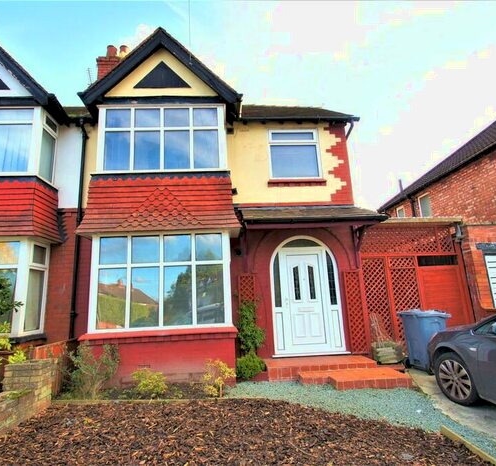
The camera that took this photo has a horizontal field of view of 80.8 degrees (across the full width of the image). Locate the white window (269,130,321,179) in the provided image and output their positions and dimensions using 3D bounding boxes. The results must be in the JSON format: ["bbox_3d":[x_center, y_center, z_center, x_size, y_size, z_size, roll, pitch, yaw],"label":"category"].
[{"bbox_3d":[1.042,-1.722,6.340,1.108,1.153,0.102,-2,-12,-4],"label":"white window"}]

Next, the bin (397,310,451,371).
[{"bbox_3d":[3.215,1.914,5.244,0.630,1.010,0.550,1,-12,-16],"label":"bin"}]

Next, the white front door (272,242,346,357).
[{"bbox_3d":[1.152,1.191,5.742,1.392,2.300,0.122,-2,-12,-4],"label":"white front door"}]

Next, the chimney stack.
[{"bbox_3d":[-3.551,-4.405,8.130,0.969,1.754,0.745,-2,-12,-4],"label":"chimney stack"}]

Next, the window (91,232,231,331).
[{"bbox_3d":[-1.494,0.861,5.264,2.382,1.632,0.622,-2,-12,-4],"label":"window"}]

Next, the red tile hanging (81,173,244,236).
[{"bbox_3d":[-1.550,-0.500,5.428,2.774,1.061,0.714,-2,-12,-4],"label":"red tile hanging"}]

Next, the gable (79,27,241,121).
[{"bbox_3d":[-1.681,-3.059,5.955,3.009,1.775,0.867,-2,-12,-4],"label":"gable"}]

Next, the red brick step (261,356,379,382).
[{"bbox_3d":[1.224,2.359,5.119,1.816,0.235,0.745,-2,-12,-4],"label":"red brick step"}]

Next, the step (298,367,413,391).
[{"bbox_3d":[1.636,2.276,4.530,1.591,0.117,0.505,-2,-12,-4],"label":"step"}]

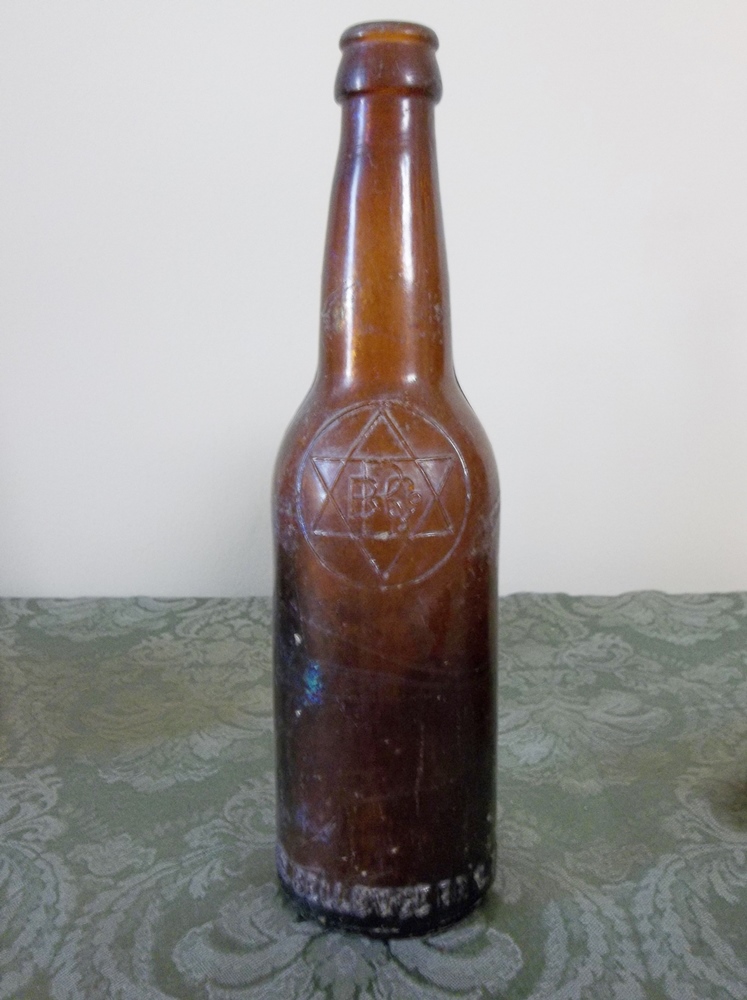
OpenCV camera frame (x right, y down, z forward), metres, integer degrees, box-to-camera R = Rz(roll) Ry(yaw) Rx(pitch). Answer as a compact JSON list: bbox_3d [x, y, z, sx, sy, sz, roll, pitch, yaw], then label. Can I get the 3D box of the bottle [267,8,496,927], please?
[{"bbox_3d":[0.004,-0.006,0.260,0.064,0.238,0.064,0,5,0],"label":"bottle"}]

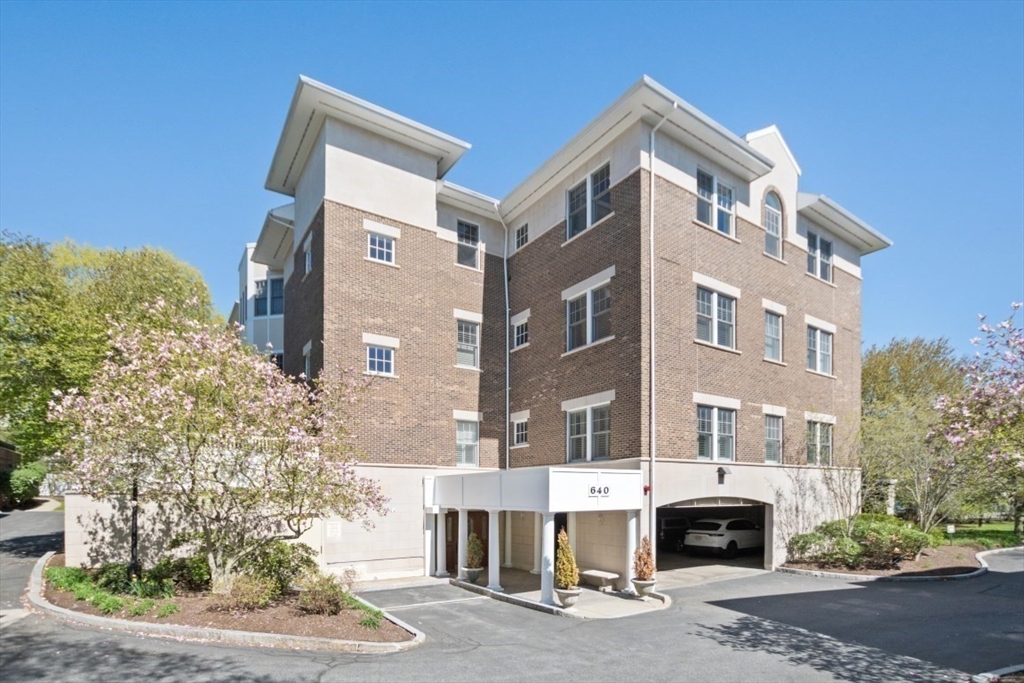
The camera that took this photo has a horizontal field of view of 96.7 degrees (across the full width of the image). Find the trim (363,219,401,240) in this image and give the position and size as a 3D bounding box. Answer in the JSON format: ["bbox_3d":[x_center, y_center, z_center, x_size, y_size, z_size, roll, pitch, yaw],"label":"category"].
[{"bbox_3d":[-4.344,-3.760,15.277,1.236,0.312,0.120,6,-11,-33],"label":"trim"}]

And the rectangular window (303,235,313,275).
[{"bbox_3d":[-7.467,-3.202,16.797,0.150,1.216,1.286,5,-8,-37],"label":"rectangular window"}]

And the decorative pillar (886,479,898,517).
[{"bbox_3d":[22.544,9.285,27.000,0.500,2.400,0.500,4,-7,-30],"label":"decorative pillar"}]

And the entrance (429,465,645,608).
[{"bbox_3d":[0.305,5.661,14.438,3.264,3.366,6.477,6,-11,-33],"label":"entrance"}]

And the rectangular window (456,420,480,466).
[{"bbox_3d":[-1.611,3.802,16.913,0.918,1.710,0.150,6,-11,-33],"label":"rectangular window"}]

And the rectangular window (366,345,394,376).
[{"bbox_3d":[-4.550,0.660,15.732,0.941,0.931,0.150,4,-7,-30],"label":"rectangular window"}]

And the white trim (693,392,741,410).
[{"bbox_3d":[6.875,1.996,15.263,2.606,0.319,0.140,6,-12,-32],"label":"white trim"}]

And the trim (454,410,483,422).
[{"bbox_3d":[-1.693,2.892,17.711,1.298,0.319,0.140,6,-12,-32],"label":"trim"}]

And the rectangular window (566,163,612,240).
[{"bbox_3d":[2.644,-4.701,15.324,0.150,1.781,2.069,5,-8,-37],"label":"rectangular window"}]

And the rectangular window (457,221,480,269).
[{"bbox_3d":[-1.709,-3.794,17.866,0.997,1.743,0.150,4,-7,-30],"label":"rectangular window"}]

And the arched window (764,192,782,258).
[{"bbox_3d":[9.475,-4.211,16.449,1.071,2.385,0.150,6,-11,-33],"label":"arched window"}]

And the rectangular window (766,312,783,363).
[{"bbox_3d":[9.475,-0.181,16.449,1.071,1.735,0.150,6,-11,-33],"label":"rectangular window"}]

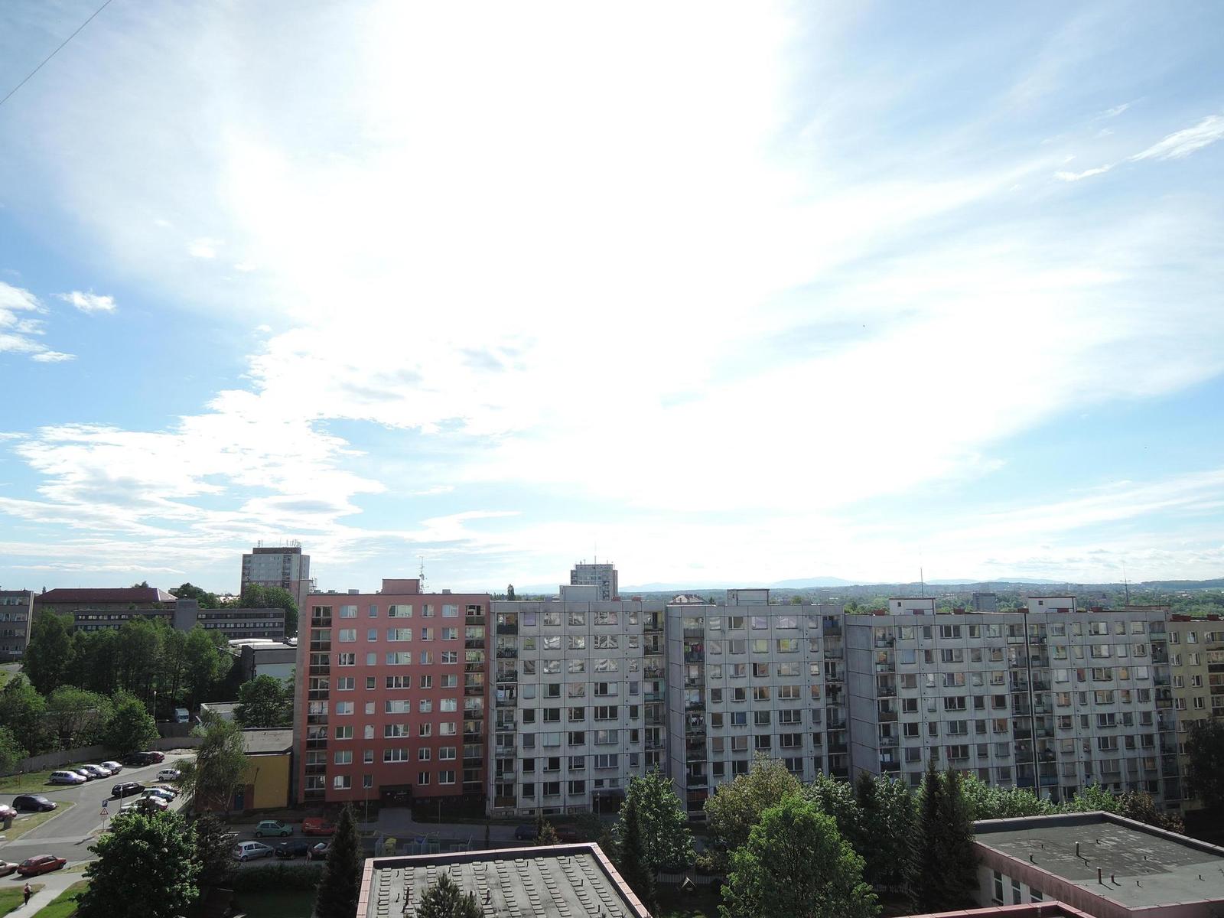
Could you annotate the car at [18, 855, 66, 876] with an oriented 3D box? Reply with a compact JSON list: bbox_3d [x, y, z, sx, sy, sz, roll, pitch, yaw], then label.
[{"bbox_3d":[-54.320,38.730,81.220,1.660,1.410,3.900,-6,-10,34],"label":"car"}]

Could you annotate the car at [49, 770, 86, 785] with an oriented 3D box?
[{"bbox_3d":[-75.220,44.130,117.620,4.400,1.470,1.740,0,-8,-2],"label":"car"}]

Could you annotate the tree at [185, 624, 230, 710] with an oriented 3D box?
[{"bbox_3d":[-76.830,39.540,161.000,7.400,15.580,7.400,4,-10,-25],"label":"tree"}]

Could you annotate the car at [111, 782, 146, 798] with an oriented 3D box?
[{"bbox_3d":[-61.630,41.780,107.950,1.680,1.480,4.000,-6,-10,33],"label":"car"}]

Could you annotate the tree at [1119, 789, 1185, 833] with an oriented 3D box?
[{"bbox_3d":[64.150,42.230,100.410,6.800,5.800,6.000,-5,-10,31],"label":"tree"}]

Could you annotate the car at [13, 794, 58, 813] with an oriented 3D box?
[{"bbox_3d":[-64.340,38.250,94.730,4.400,1.470,1.750,-3,-9,16],"label":"car"}]

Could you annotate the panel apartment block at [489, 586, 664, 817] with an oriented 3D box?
[{"bbox_3d":[-4.740,29.550,107.430,21.200,26.700,11.500,2,-9,-13],"label":"panel apartment block"}]

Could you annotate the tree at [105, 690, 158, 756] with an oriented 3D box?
[{"bbox_3d":[-73.790,40.480,130.720,7.700,9.540,7.400,4,-10,-28],"label":"tree"}]

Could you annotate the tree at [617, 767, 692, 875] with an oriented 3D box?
[{"bbox_3d":[4.250,34.870,82.290,7.300,9.340,7.000,-1,-9,3],"label":"tree"}]

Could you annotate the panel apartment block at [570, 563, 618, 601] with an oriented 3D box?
[{"bbox_3d":[-10.650,86.340,525.000,27.500,41.000,22.000,0,-9,-3],"label":"panel apartment block"}]

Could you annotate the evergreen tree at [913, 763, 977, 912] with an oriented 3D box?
[{"bbox_3d":[28.470,32.260,72.500,5.000,12.340,5.000,-3,-9,20],"label":"evergreen tree"}]

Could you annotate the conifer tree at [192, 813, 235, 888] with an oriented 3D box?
[{"bbox_3d":[-36.720,35.790,77.610,4.200,6.500,4.200,4,-9,-24],"label":"conifer tree"}]

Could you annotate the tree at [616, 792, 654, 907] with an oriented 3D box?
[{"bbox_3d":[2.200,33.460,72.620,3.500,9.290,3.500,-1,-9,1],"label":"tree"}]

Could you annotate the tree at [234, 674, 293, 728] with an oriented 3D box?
[{"bbox_3d":[-52.410,38.440,128.380,8.400,11.620,8.200,3,-9,-21],"label":"tree"}]

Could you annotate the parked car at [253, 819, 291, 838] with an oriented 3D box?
[{"bbox_3d":[-35.240,38.550,88.700,3.750,1.440,1.640,0,-9,-5],"label":"parked car"}]

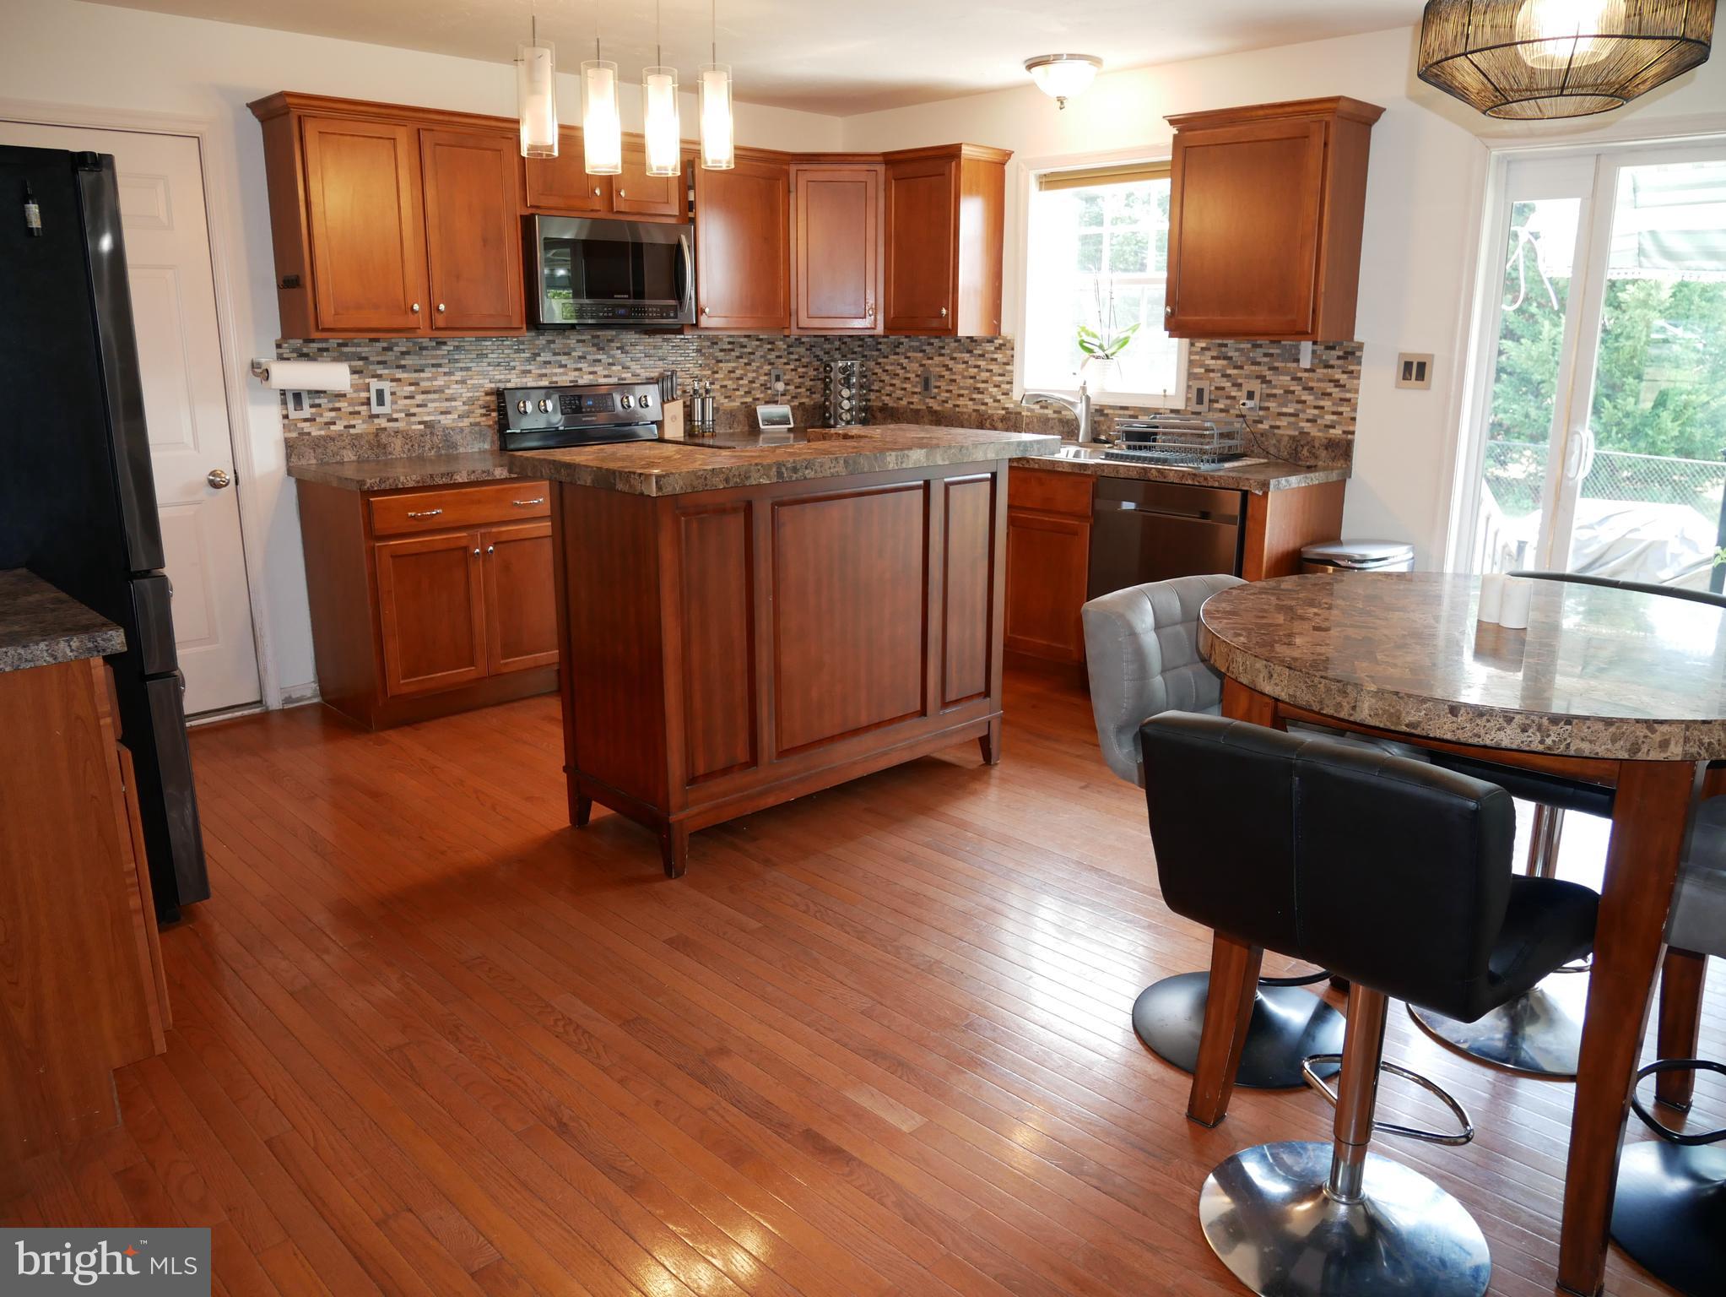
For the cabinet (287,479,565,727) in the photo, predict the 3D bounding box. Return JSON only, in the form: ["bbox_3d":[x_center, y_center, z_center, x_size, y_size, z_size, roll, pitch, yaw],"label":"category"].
[{"bbox_3d":[-1.595,-0.236,4.585,0.827,0.863,0.616,-14,21,-43],"label":"cabinet"}]

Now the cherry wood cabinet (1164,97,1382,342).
[{"bbox_3d":[1.445,-1.511,4.314,0.335,0.768,0.658,-14,21,-43],"label":"cherry wood cabinet"}]

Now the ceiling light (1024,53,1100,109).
[{"bbox_3d":[0.771,-2.171,4.608,0.300,0.181,0.300,0,15,0],"label":"ceiling light"}]

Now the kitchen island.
[{"bbox_3d":[-0.177,-0.113,3.773,1.575,1.055,0.728,-14,20,-41],"label":"kitchen island"}]

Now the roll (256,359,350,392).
[{"bbox_3d":[-1.994,-0.978,4.298,0.305,0.110,0.110,-14,21,-43],"label":"roll"}]

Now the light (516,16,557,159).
[{"bbox_3d":[-0.873,-1.500,3.201,0.102,0.348,0.102,-14,21,-43],"label":"light"}]

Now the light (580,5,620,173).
[{"bbox_3d":[-0.737,-1.547,3.328,0.102,0.431,0.102,-14,21,-43],"label":"light"}]

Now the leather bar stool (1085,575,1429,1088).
[{"bbox_3d":[0.773,0.352,2.384,0.473,0.886,0.492,-10,18,-34],"label":"leather bar stool"}]

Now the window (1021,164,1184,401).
[{"bbox_3d":[1.016,-1.535,5.048,0.099,1.024,0.889,-14,21,-43],"label":"window"}]

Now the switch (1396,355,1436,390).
[{"bbox_3d":[1.932,-0.968,4.189,0.012,0.119,0.120,-14,21,-43],"label":"switch"}]

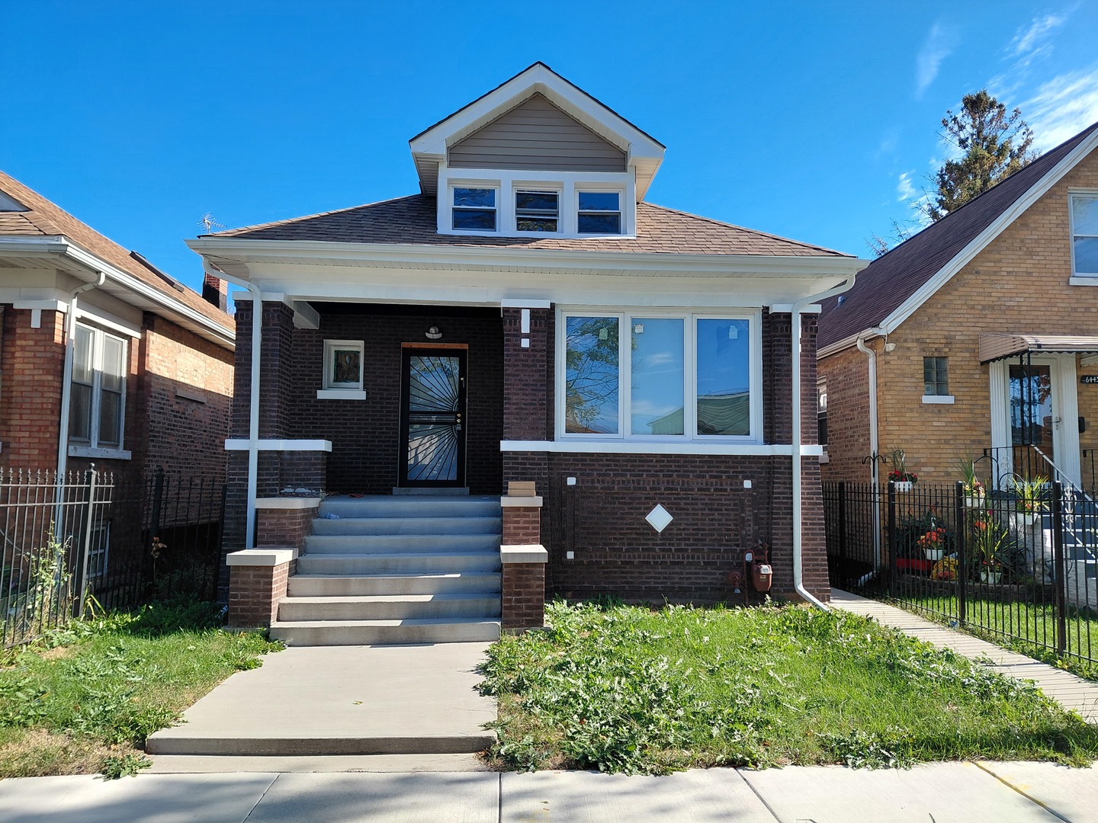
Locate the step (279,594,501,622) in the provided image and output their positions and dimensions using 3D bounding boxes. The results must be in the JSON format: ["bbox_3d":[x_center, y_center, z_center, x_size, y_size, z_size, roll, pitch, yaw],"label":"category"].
[{"bbox_3d":[-1.529,1.920,7.851,2.130,0.175,0.326,1,-4,-4],"label":"step"}]

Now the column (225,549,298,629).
[{"bbox_3d":[-2.778,1.700,7.761,0.443,0.709,0.873,1,-4,-4],"label":"column"}]

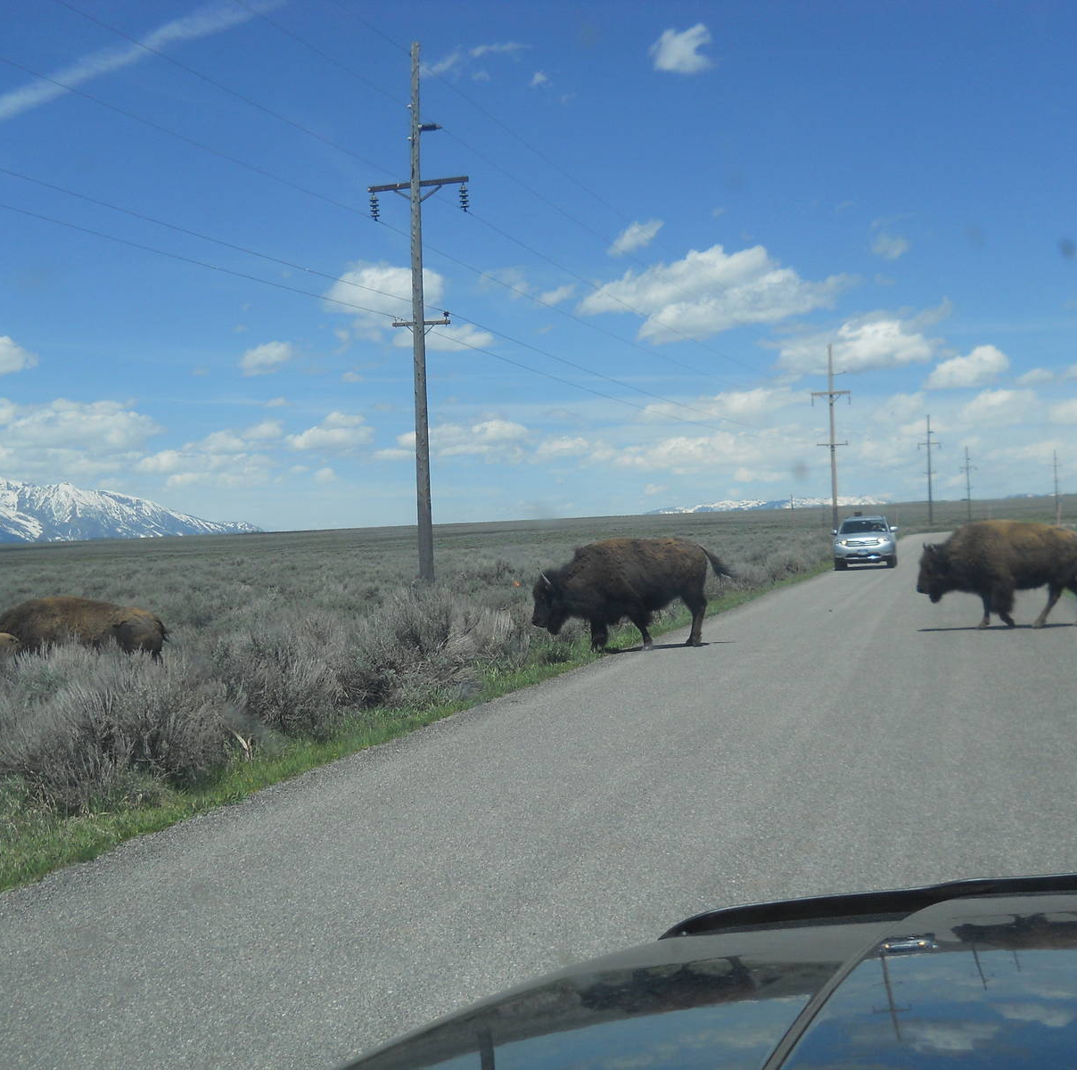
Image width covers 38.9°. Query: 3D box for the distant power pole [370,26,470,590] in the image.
[{"bbox_3d":[-3.347,-6.201,43.400,3.070,15.600,0.400,-1,0,19],"label":"distant power pole"}]

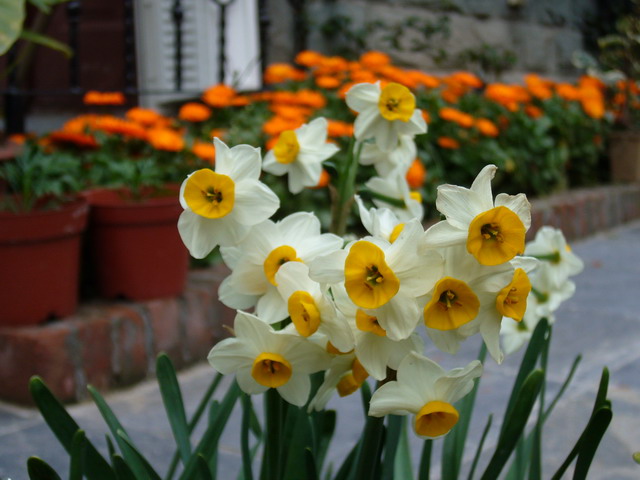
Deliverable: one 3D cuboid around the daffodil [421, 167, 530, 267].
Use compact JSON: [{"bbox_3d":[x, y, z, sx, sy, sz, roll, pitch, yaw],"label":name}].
[{"bbox_3d":[0.067,-0.010,0.520,0.045,0.044,0.027,-3,13,-19],"label":"daffodil"}]

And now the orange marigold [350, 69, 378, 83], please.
[{"bbox_3d":[0.083,-0.307,2.280,0.053,0.028,0.053,0,9,0],"label":"orange marigold"}]

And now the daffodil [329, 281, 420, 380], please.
[{"bbox_3d":[0.025,0.040,0.530,0.043,0.043,0.026,0,7,3],"label":"daffodil"}]

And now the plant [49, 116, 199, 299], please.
[{"bbox_3d":[-0.277,-0.046,1.720,0.205,0.250,0.190,0,9,0],"label":"plant"}]

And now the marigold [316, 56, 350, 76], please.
[{"bbox_3d":[0.021,-0.324,2.280,0.060,0.034,0.058,0,9,0],"label":"marigold"}]

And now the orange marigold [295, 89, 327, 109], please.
[{"bbox_3d":[-0.016,-0.241,2.080,0.054,0.032,0.054,0,9,0],"label":"orange marigold"}]

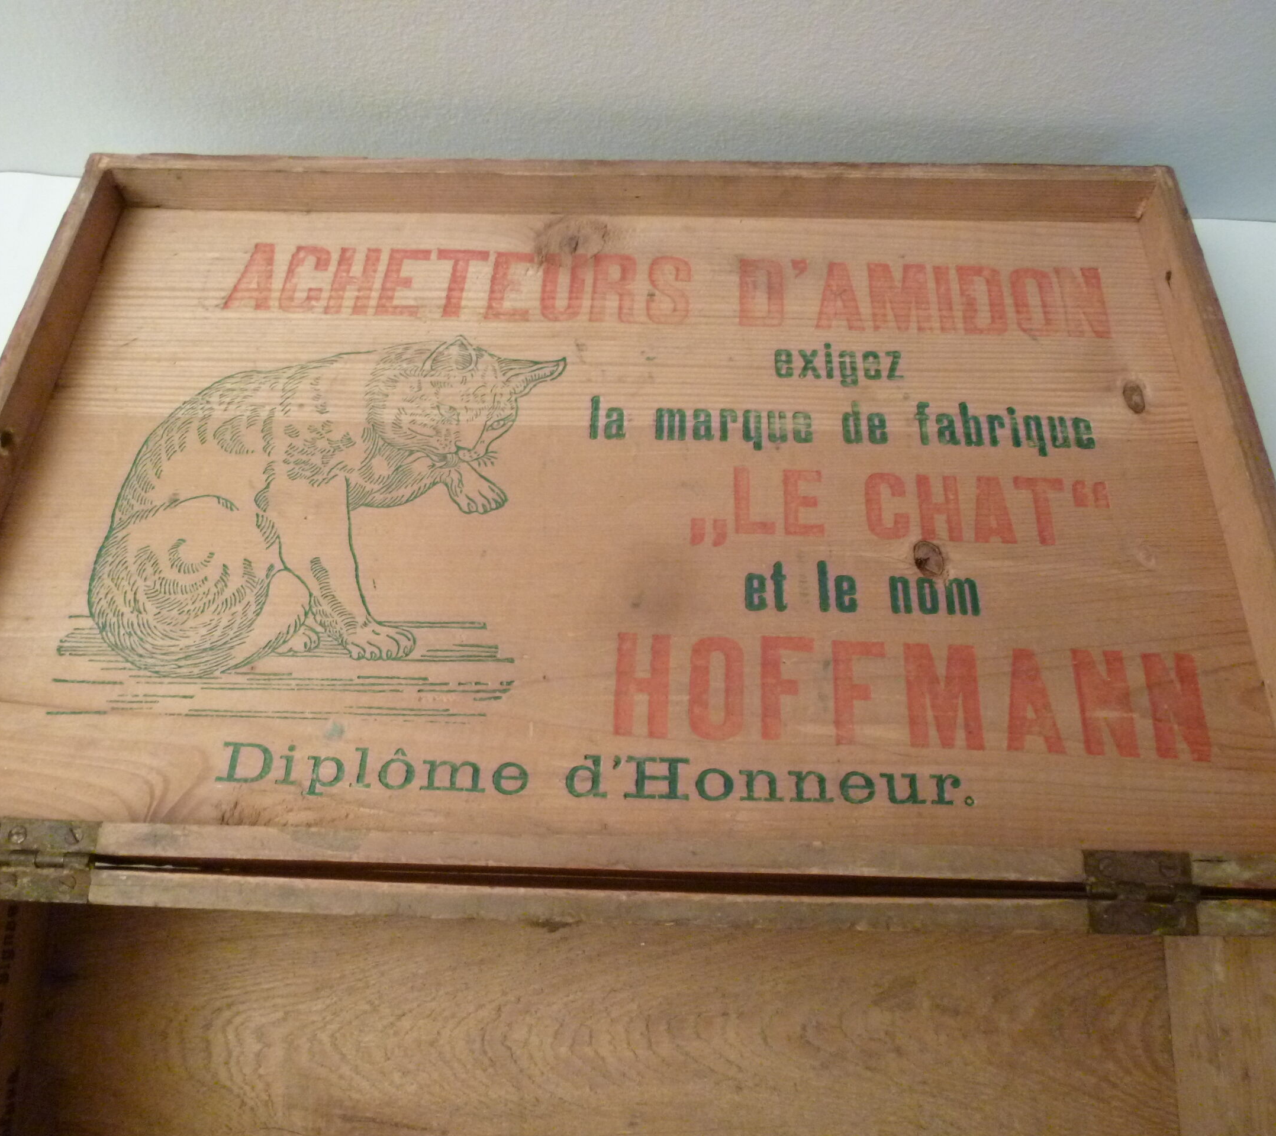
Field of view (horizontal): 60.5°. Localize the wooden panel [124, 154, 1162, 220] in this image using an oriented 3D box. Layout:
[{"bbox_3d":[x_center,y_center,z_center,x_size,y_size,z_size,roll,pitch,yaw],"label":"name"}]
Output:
[{"bbox_3d":[-0.005,-0.135,0.389,0.368,0.019,0.007,1,60,2],"label":"wooden panel"}]

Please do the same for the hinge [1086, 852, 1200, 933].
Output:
[{"bbox_3d":[0.117,0.075,0.254,0.025,0.004,0.019,1,68,2],"label":"hinge"}]

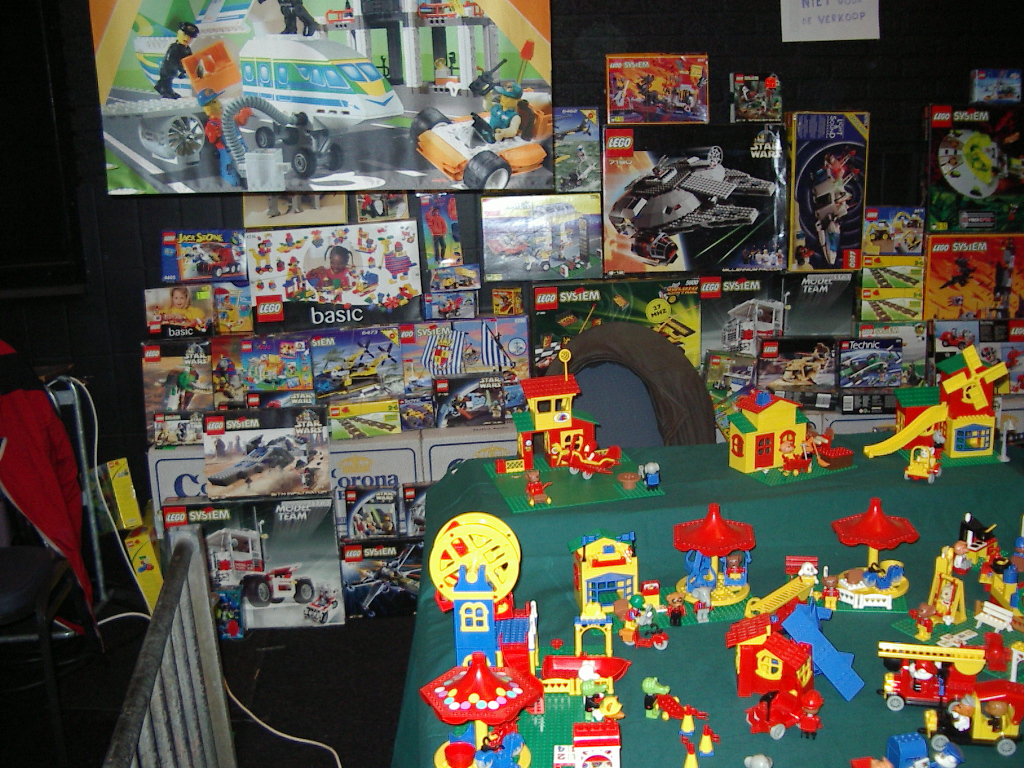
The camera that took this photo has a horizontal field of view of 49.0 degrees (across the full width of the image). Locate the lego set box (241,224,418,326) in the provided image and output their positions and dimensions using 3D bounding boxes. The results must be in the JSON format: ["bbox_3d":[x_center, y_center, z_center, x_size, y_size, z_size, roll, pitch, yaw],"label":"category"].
[{"bbox_3d":[-0.502,-0.307,3.195,0.476,0.284,0.075,-6,13,-16],"label":"lego set box"}]

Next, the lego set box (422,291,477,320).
[{"bbox_3d":[-0.182,-0.231,3.305,0.149,0.077,0.042,-2,12,0],"label":"lego set box"}]

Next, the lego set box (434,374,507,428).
[{"bbox_3d":[-0.120,0.044,3.164,0.192,0.141,0.050,-3,13,-5],"label":"lego set box"}]

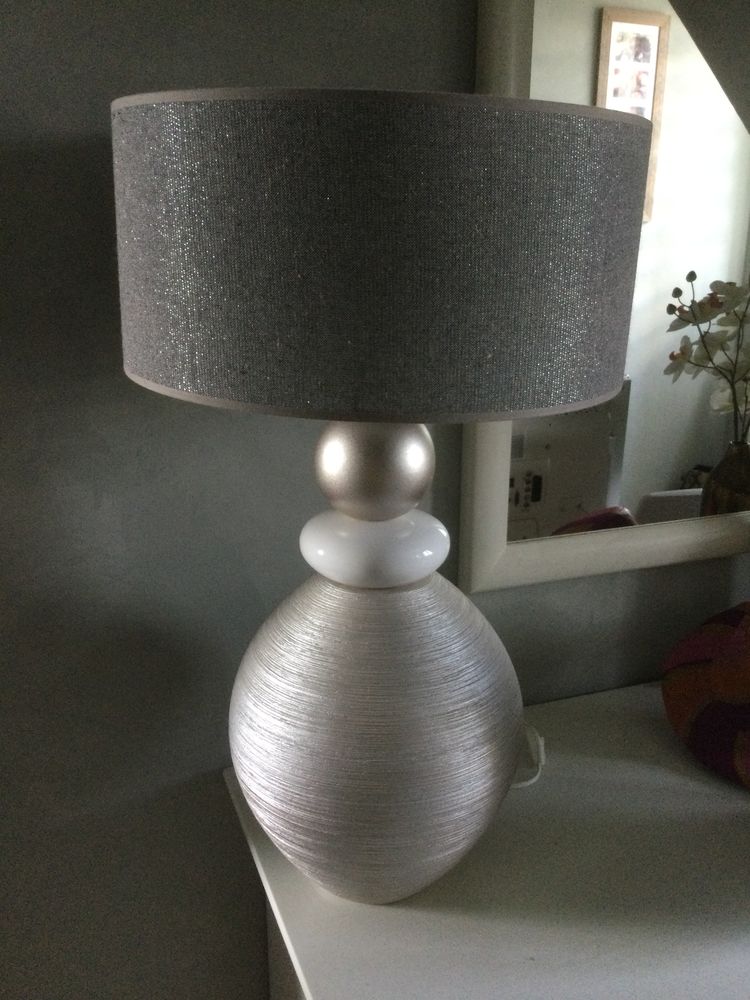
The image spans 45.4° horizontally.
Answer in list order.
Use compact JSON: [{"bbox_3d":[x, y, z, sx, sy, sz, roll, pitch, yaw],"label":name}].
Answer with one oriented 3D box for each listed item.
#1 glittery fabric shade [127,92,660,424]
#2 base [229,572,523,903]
[{"bbox_3d":[0.003,-0.232,0.822,0.460,0.216,0.460,2,19,0],"label":"glittery fabric shade"},{"bbox_3d":[0.002,0.232,0.976,0.316,0.337,0.316,0,19,0],"label":"base"}]

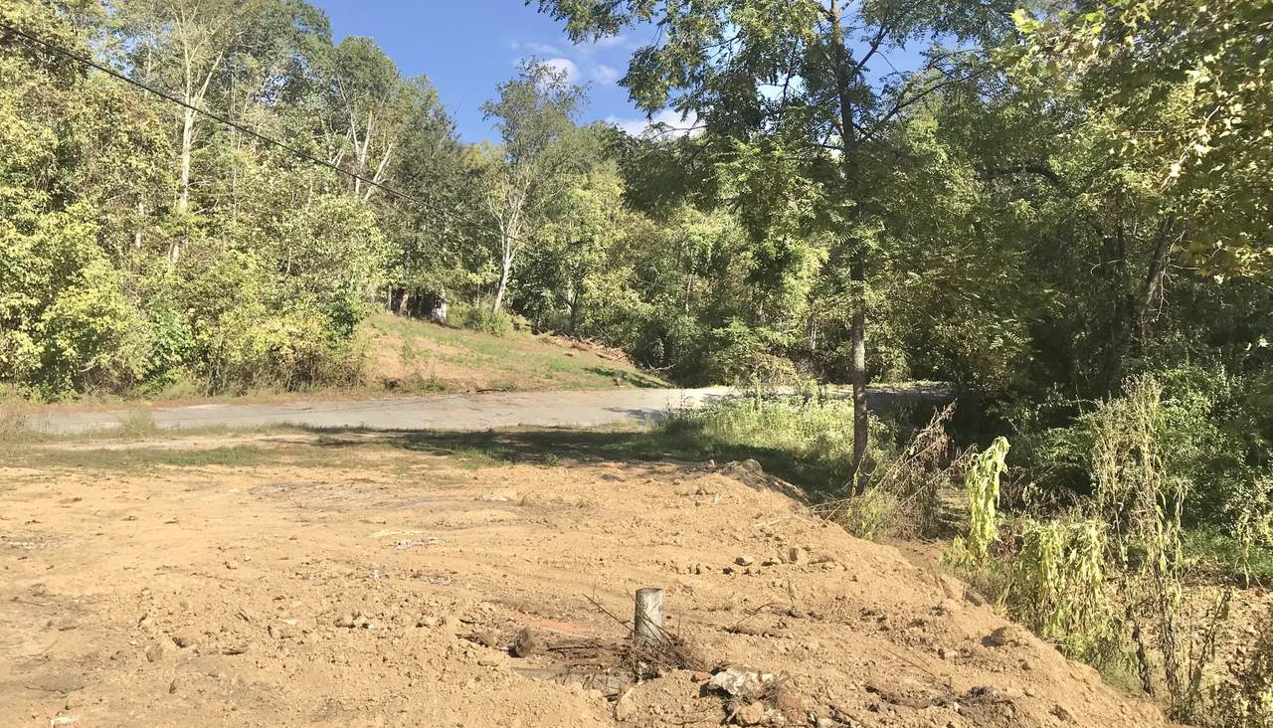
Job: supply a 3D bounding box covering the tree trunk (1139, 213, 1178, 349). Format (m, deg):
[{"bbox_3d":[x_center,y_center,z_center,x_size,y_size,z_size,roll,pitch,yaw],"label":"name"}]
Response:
[{"bbox_3d":[9.118,-1.434,18.000,0.250,2.300,0.250,14,0,0],"label":"tree trunk"}]

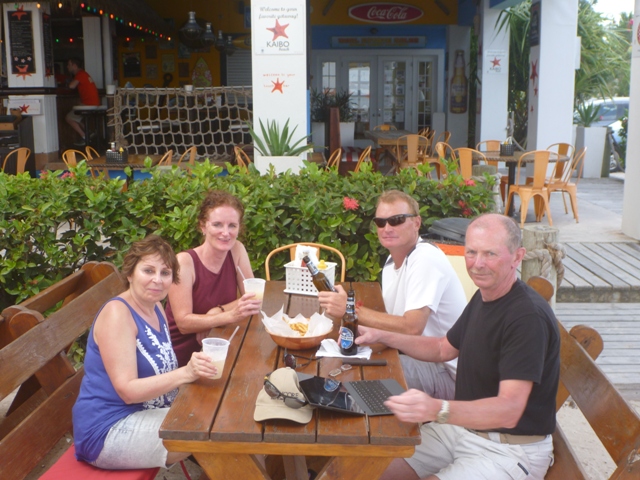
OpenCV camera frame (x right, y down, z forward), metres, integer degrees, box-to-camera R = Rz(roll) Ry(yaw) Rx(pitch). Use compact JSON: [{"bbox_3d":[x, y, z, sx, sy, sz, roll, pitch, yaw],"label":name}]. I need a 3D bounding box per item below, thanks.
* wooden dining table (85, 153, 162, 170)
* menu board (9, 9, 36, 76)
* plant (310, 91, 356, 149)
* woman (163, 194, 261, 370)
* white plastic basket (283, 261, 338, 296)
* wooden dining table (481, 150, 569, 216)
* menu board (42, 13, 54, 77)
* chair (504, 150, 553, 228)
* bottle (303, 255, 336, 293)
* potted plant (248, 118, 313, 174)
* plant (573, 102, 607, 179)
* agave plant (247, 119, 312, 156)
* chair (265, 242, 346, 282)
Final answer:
[{"bbox_3d":[-2.000,-0.464,7.954,0.660,0.750,1.050,0,11,-2],"label":"wooden dining table"},{"bbox_3d":[-4.124,-2.729,10.500,0.335,0.850,0.030,0,11,0],"label":"menu board"},{"bbox_3d":[0.250,-2.032,14.068,0.860,1.540,0.600,0,11,2],"label":"plant"},{"bbox_3d":[-0.385,0.441,3.189,0.650,1.300,0.470,8,14,38],"label":"woman"},{"bbox_3d":[-0.040,0.191,3.686,0.230,0.125,0.145,6,12,27],"label":"white plastic basket"},{"bbox_3d":[2.341,-0.618,8.879,1.150,0.750,1.130,0,11,0],"label":"wooden dining table"},{"bbox_3d":[-3.842,-2.761,10.720,0.030,0.850,0.330,0,11,0],"label":"menu board"},{"bbox_3d":[2.393,-0.593,8.497,0.460,0.850,0.510,-2,11,-11],"label":"chair"},{"bbox_3d":[0.006,0.167,3.220,0.062,0.232,0.062,-35,6,0],"label":"bottle"},{"bbox_3d":[-0.374,-0.496,6.981,0.640,1.260,0.600,0,11,0],"label":"potted plant"},{"bbox_3d":[4.671,-1.716,12.974,0.560,1.330,0.540,0,11,0],"label":"plant"},{"bbox_3d":[-0.365,-0.937,7.000,0.620,0.370,0.600,0,11,0],"label":"agave plant"},{"bbox_3d":[-0.082,0.476,4.281,0.460,0.850,0.510,0,11,0],"label":"chair"}]

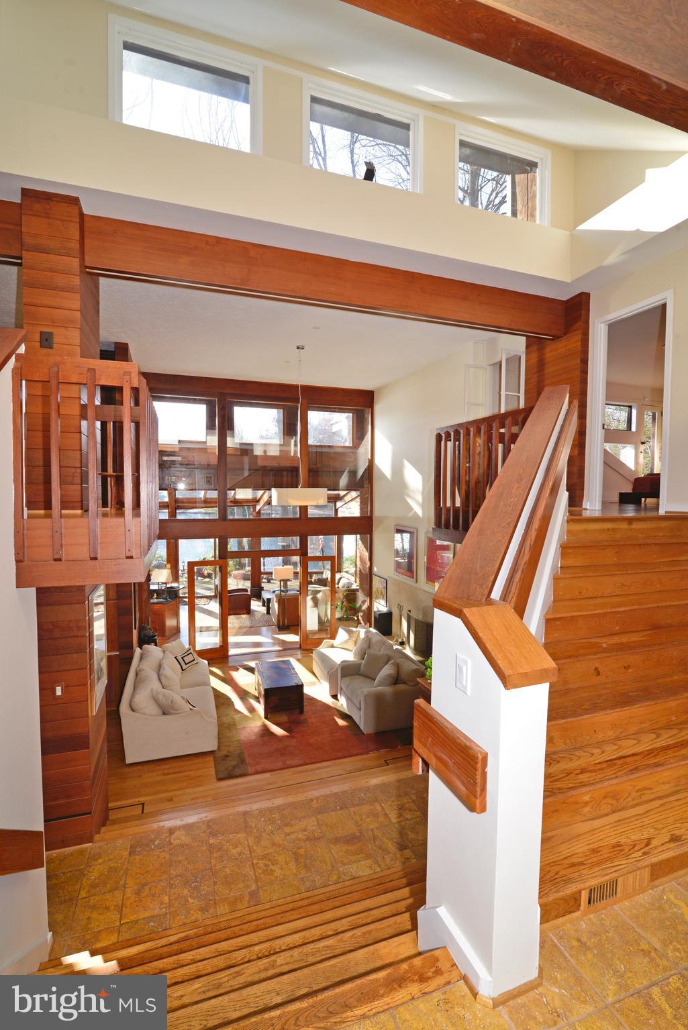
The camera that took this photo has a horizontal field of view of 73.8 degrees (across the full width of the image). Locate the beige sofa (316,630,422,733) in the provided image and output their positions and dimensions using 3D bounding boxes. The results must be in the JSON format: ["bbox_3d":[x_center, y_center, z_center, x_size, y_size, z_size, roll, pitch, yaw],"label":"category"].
[{"bbox_3d":[0.304,2.583,7.611,1.060,0.810,2.350,-1,4,-19],"label":"beige sofa"}]

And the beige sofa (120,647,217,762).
[{"bbox_3d":[-2.561,2.603,6.829,1.120,0.820,2.180,-1,4,-19],"label":"beige sofa"}]

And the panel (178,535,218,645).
[{"bbox_3d":[-2.928,1.622,9.267,0.783,2.308,0.040,-1,3,-19],"label":"panel"}]

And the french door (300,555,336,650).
[{"bbox_3d":[-0.531,1.846,9.672,0.755,2.000,0.060,0,4,-15],"label":"french door"}]

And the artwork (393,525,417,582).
[{"bbox_3d":[1.171,0.735,8.902,0.040,1.010,1.000,-1,3,-19],"label":"artwork"}]

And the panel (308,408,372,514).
[{"bbox_3d":[-0.090,-1.164,10.101,1.457,2.419,0.040,-1,3,-19],"label":"panel"}]

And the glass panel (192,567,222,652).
[{"bbox_3d":[-2.757,1.886,9.254,0.538,1.733,0.040,-1,3,-19],"label":"glass panel"}]

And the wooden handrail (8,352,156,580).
[{"bbox_3d":[-1.790,-0.321,3.466,0.645,1.240,1.700,-1,4,-19],"label":"wooden handrail"}]

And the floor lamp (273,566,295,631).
[{"bbox_3d":[-1.511,2.053,11.470,0.450,1.597,0.280,-1,3,-19],"label":"floor lamp"}]

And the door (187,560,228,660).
[{"bbox_3d":[-2.639,1.875,8.947,0.745,2.000,0.060,-1,4,-22],"label":"door"}]

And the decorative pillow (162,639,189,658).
[{"bbox_3d":[-2.742,2.301,7.534,0.160,0.430,0.470,-36,-13,22],"label":"decorative pillow"}]

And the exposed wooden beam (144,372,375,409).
[{"bbox_3d":[-1.562,-2.447,9.185,4.580,0.400,0.170,-1,4,-19],"label":"exposed wooden beam"}]

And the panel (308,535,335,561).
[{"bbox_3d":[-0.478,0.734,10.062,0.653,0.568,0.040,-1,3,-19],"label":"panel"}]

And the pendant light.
[{"bbox_3d":[-0.687,-1.382,7.151,0.784,2.475,0.450,-1,3,-19],"label":"pendant light"}]

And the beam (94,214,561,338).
[{"bbox_3d":[0.203,-2.373,4.838,5.180,0.430,0.200,-1,4,-19],"label":"beam"}]

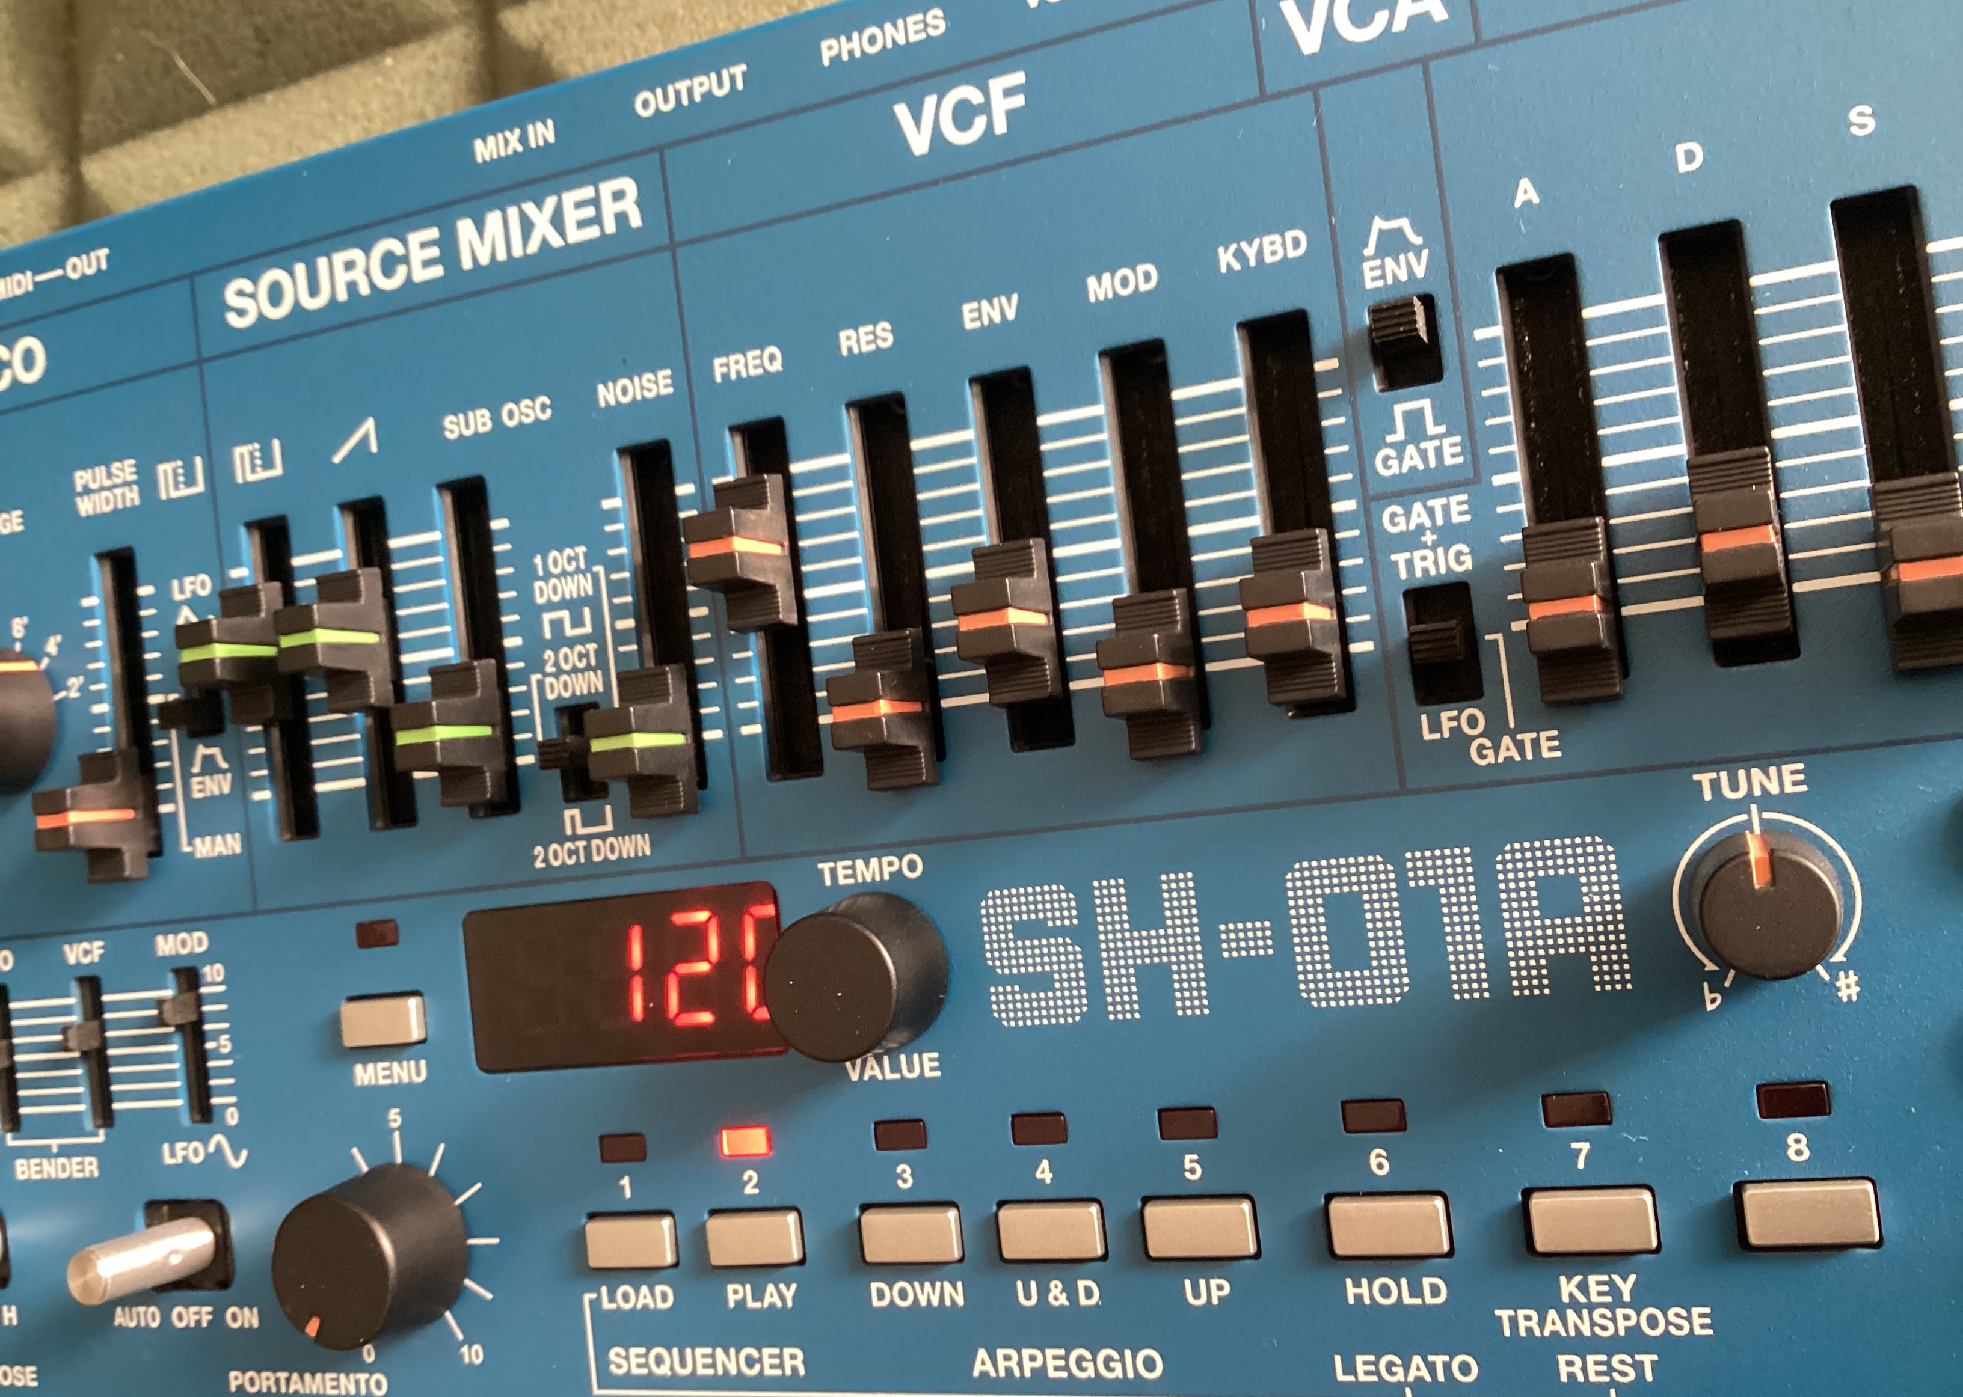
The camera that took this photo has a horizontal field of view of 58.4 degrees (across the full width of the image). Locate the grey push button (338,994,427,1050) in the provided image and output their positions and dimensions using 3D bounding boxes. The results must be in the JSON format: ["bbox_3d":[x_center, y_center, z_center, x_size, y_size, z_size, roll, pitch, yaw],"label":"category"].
[{"bbox_3d":[-0.053,0.028,0.155,0.008,0.002,0.004,-8,88,20],"label":"grey push button"}]

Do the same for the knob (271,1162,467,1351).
[{"bbox_3d":[-0.052,0.048,0.151,0.015,0.008,0.015,0,90,20],"label":"knob"}]

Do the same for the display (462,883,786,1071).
[{"bbox_3d":[-0.030,0.024,0.148,0.030,0.002,0.014,-8,88,20],"label":"display"}]

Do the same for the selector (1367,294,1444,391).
[{"bbox_3d":[0.029,-0.025,0.123,0.005,0.005,0.006,-8,88,20],"label":"selector"}]

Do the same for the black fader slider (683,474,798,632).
[{"bbox_3d":[-0.019,-0.012,0.138,0.004,0.009,0.012,-8,88,20],"label":"black fader slider"}]

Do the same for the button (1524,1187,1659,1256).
[{"bbox_3d":[0.041,0.036,0.120,0.008,0.002,0.004,-8,88,20],"label":"button"}]

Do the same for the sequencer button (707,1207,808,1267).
[{"bbox_3d":[-0.018,0.044,0.142,0.008,0.002,0.004,-8,88,20],"label":"sequencer button"}]

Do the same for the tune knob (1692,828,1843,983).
[{"bbox_3d":[0.051,0.014,0.113,0.010,0.006,0.010,-8,88,20],"label":"tune knob"}]

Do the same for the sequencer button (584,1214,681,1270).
[{"bbox_3d":[-0.029,0.045,0.146,0.008,0.002,0.004,-8,88,20],"label":"sequencer button"}]

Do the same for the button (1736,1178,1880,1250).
[{"bbox_3d":[0.054,0.034,0.116,0.008,0.002,0.004,-8,88,20],"label":"button"}]

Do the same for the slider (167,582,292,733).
[{"bbox_3d":[-0.066,-0.004,0.155,0.004,0.009,0.012,-8,88,20],"label":"slider"}]

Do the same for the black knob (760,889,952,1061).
[{"bbox_3d":[-0.010,0.022,0.135,0.013,0.008,0.013,-8,88,20],"label":"black knob"}]

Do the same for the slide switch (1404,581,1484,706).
[{"bbox_3d":[0.032,-0.004,0.122,0.005,0.005,0.008,-8,88,20],"label":"slide switch"}]

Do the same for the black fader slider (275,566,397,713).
[{"bbox_3d":[-0.056,-0.005,0.151,0.004,0.009,0.012,-8,88,20],"label":"black fader slider"}]

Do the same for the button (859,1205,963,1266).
[{"bbox_3d":[-0.006,0.042,0.138,0.008,0.002,0.004,-8,88,20],"label":"button"}]

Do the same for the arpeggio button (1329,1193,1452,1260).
[{"bbox_3d":[0.029,0.038,0.125,0.008,0.002,0.004,-8,88,20],"label":"arpeggio button"}]

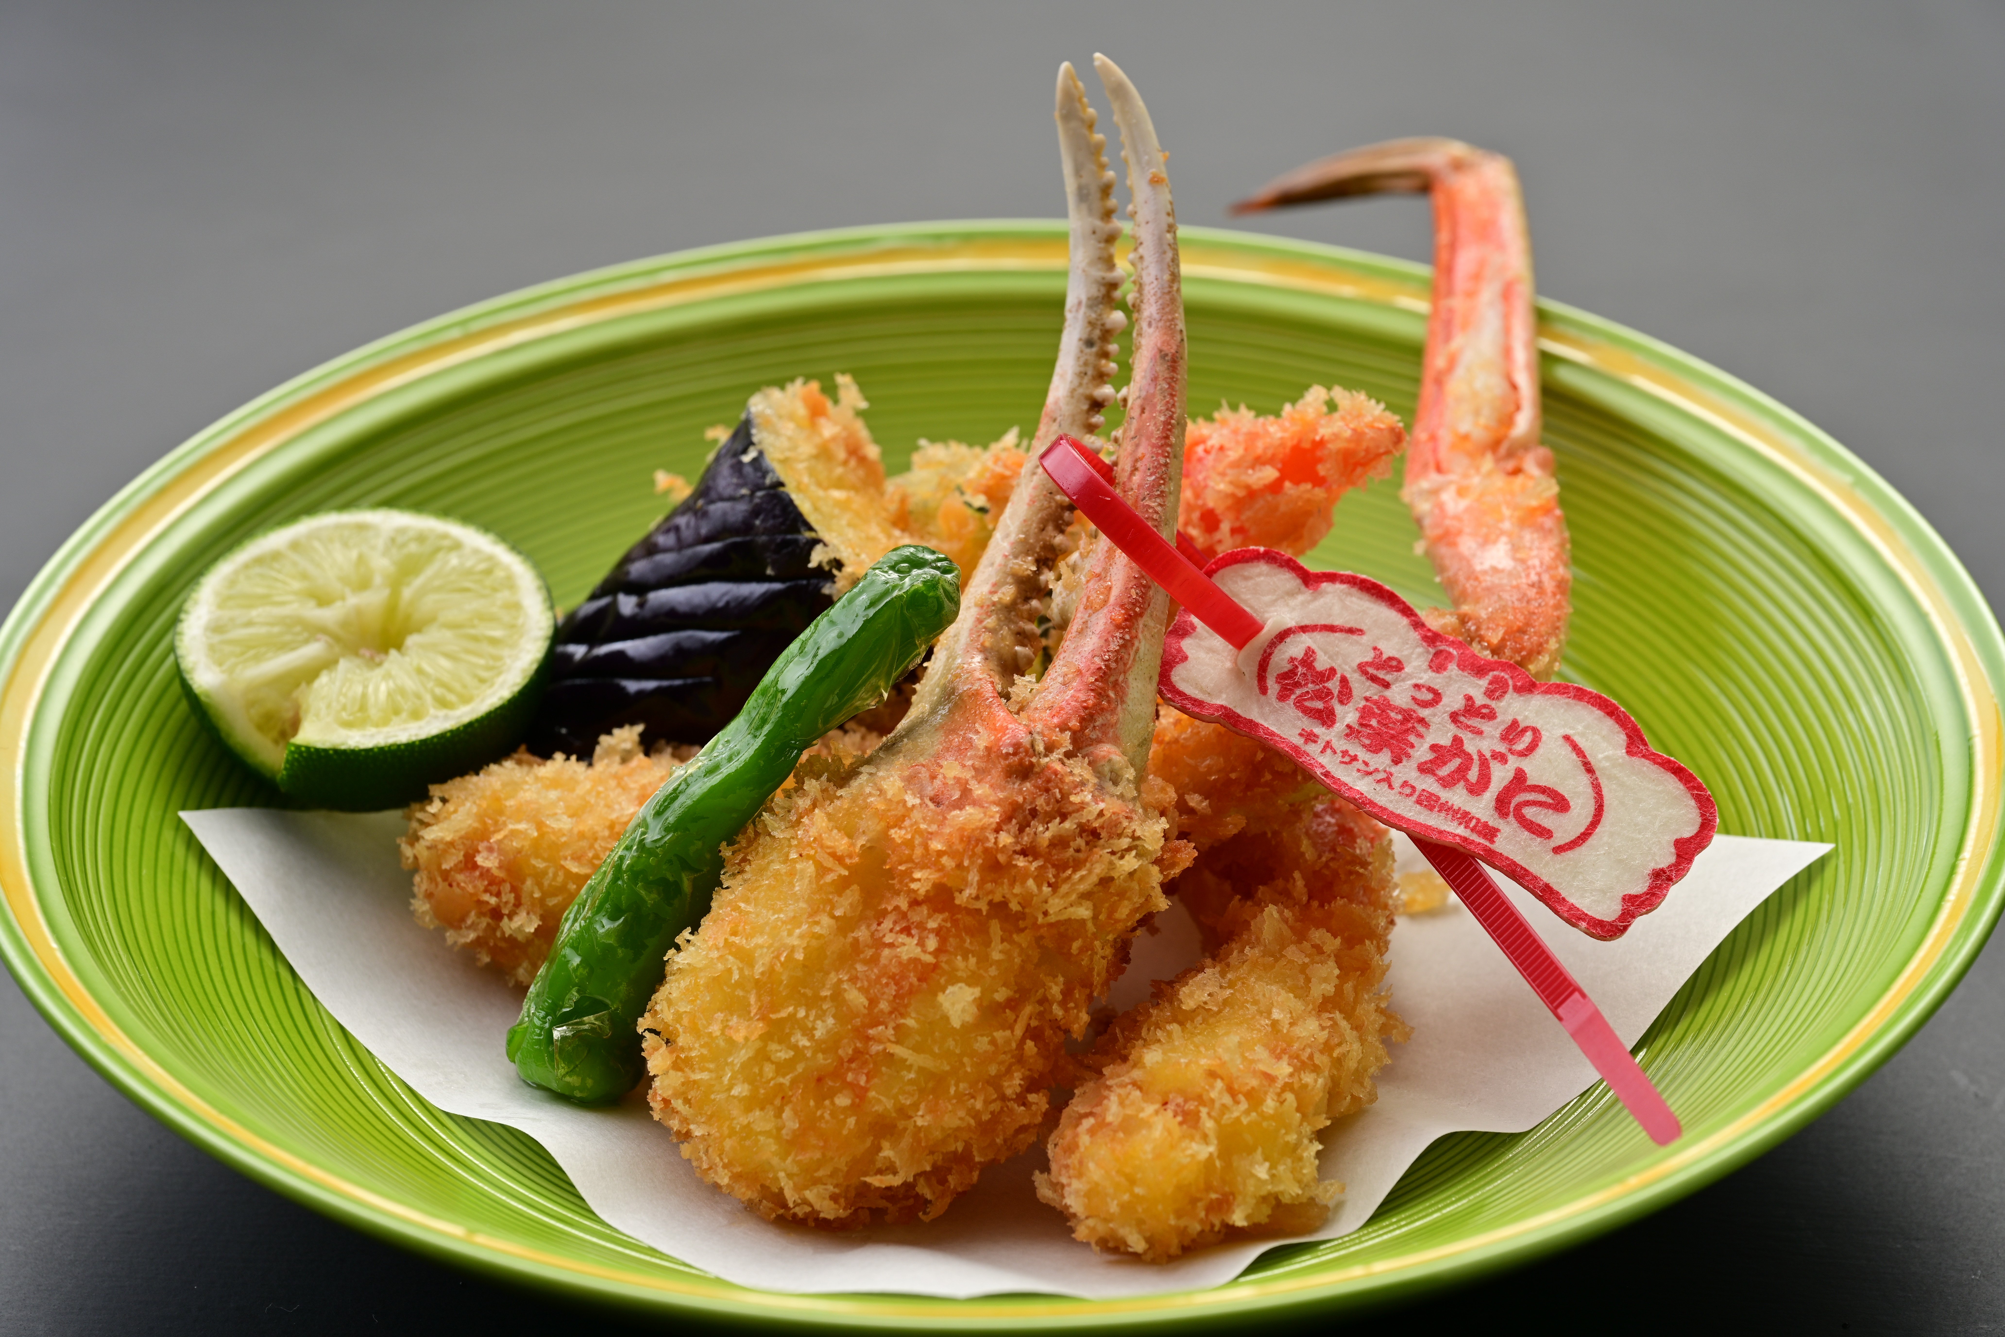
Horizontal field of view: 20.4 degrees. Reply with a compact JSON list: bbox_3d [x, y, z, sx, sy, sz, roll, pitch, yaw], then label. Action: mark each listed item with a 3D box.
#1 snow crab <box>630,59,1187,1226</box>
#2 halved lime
[{"bbox_3d":[0.000,-0.001,0.682,0.057,0.148,0.046,18,-4,0],"label":"snow crab"},{"bbox_3d":[-0.083,0.005,0.736,0.049,0.025,0.049,0,38,0],"label":"halved lime"}]

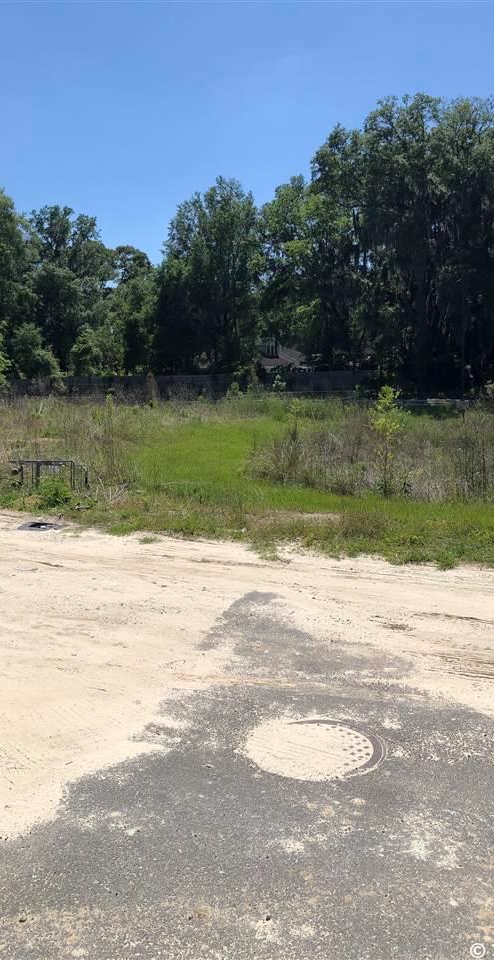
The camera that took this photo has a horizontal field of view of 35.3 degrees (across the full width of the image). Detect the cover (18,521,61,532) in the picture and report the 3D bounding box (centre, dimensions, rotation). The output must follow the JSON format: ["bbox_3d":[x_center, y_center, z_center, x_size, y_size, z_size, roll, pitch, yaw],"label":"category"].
[{"bbox_3d":[-2.513,0.574,9.388,0.430,0.050,0.460,0,6,7],"label":"cover"}]

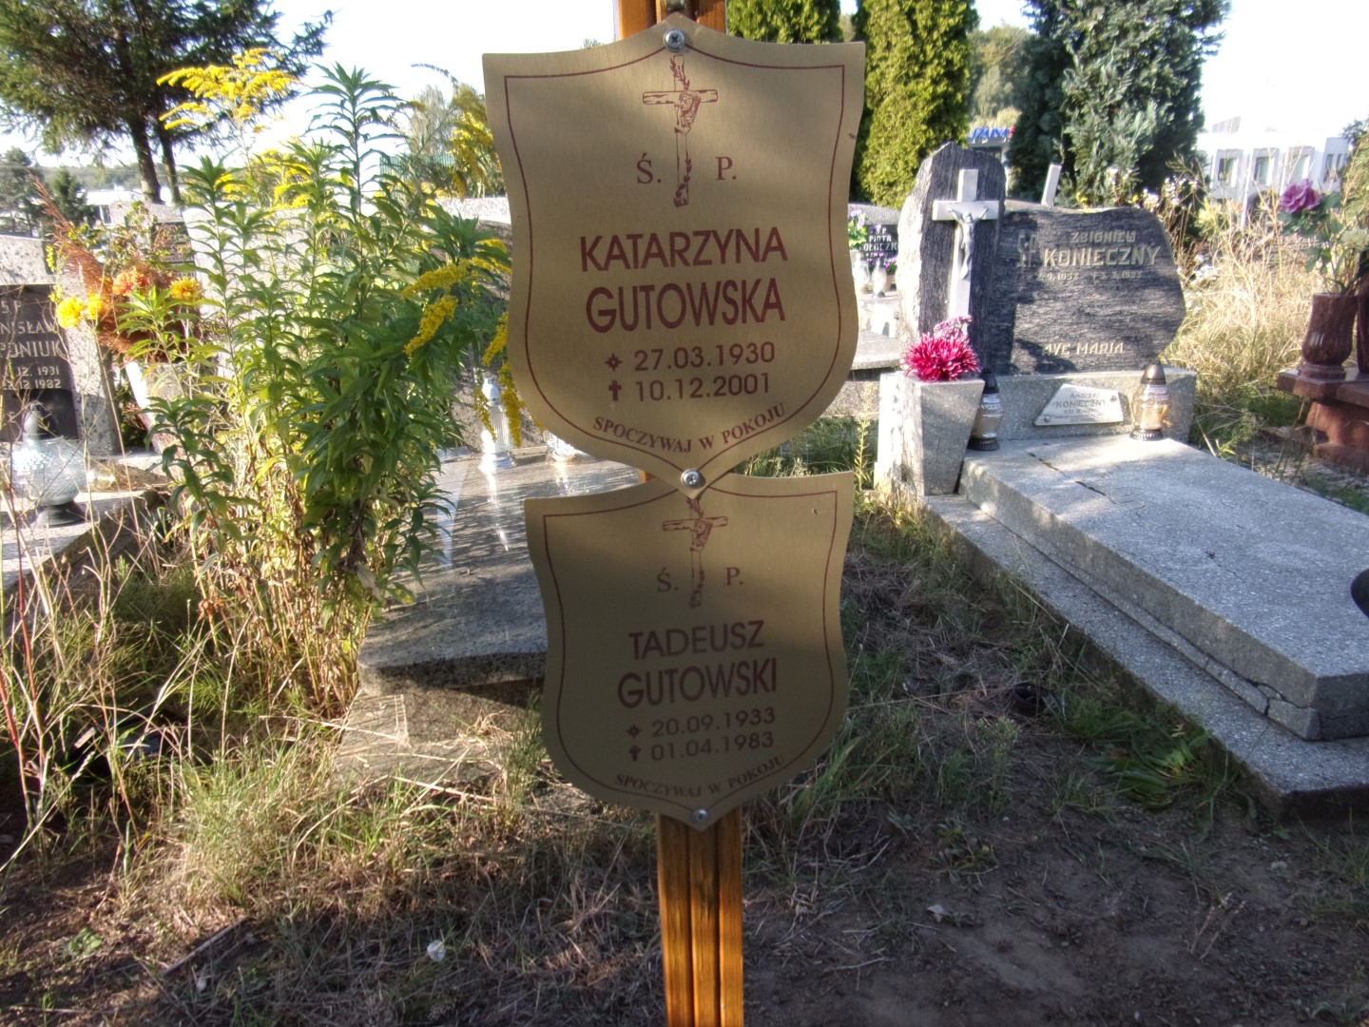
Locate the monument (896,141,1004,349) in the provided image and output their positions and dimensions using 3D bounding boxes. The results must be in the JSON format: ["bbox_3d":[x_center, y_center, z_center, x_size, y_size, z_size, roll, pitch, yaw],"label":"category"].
[{"bbox_3d":[0.789,-0.734,2.809,0.277,0.667,0.128,-3,18,-6],"label":"monument"}]

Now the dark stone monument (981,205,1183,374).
[{"bbox_3d":[1.199,-0.685,2.878,0.632,0.497,0.114,-3,18,-6],"label":"dark stone monument"}]

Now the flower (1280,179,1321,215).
[{"bbox_3d":[1.974,-1.017,3.048,0.110,0.100,0.100,-3,18,-6],"label":"flower"}]

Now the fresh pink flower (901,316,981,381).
[{"bbox_3d":[0.732,-0.468,2.719,0.210,0.180,0.180,-3,18,-6],"label":"fresh pink flower"}]

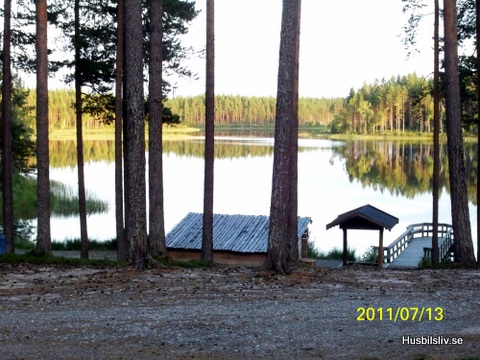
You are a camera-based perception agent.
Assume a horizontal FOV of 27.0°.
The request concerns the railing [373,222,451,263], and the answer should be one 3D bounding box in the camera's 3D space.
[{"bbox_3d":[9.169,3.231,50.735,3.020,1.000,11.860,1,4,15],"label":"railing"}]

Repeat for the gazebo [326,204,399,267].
[{"bbox_3d":[5.250,2.458,42.231,2.650,2.580,3.200,1,4,13],"label":"gazebo"}]

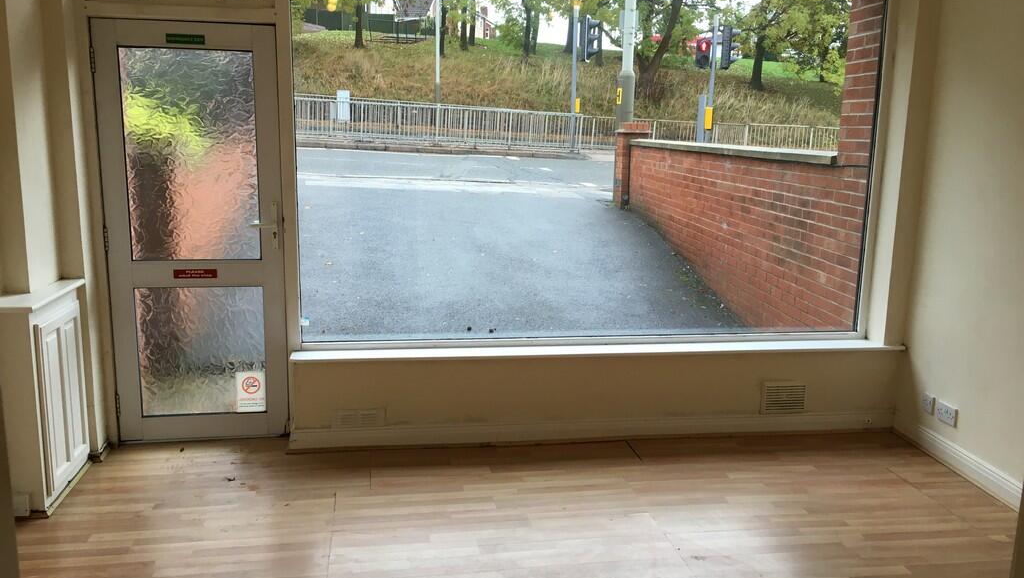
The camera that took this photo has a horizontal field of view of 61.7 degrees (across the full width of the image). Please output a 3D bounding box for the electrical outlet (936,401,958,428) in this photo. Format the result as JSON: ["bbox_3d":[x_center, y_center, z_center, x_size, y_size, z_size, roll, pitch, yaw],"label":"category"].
[{"bbox_3d":[2.087,0.600,4.116,0.020,0.086,0.146,0,10,-5],"label":"electrical outlet"}]

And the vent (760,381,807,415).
[{"bbox_3d":[1.419,0.568,4.495,0.240,0.165,0.018,-1,10,-8],"label":"vent"}]

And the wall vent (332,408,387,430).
[{"bbox_3d":[-0.747,0.631,4.199,0.250,0.095,0.015,-1,10,-8],"label":"wall vent"}]

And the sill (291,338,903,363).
[{"bbox_3d":[0.491,0.320,4.398,3.150,0.023,0.171,-1,10,-8],"label":"sill"}]

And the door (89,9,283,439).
[{"bbox_3d":[-1.528,-0.240,4.151,0.808,2.017,0.060,-1,10,-8],"label":"door"}]

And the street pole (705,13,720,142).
[{"bbox_3d":[4.693,-4.744,20.203,0.120,3.305,0.120,-1,10,-8],"label":"street pole"}]

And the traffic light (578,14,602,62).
[{"bbox_3d":[1.911,-6.061,20.800,0.500,1.080,0.480,4,11,14],"label":"traffic light"}]

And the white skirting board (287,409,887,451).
[{"bbox_3d":[0.485,0.721,4.389,3.157,0.102,0.020,-1,10,-8],"label":"white skirting board"}]

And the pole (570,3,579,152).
[{"bbox_3d":[1.521,-5.043,20.687,0.120,3.484,0.120,-1,10,-8],"label":"pole"}]

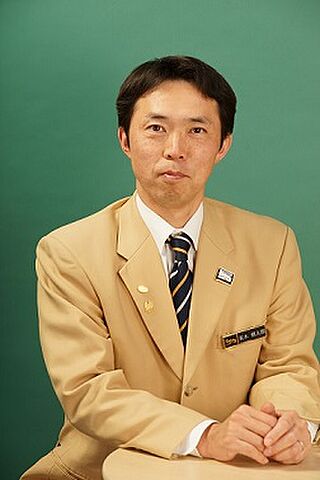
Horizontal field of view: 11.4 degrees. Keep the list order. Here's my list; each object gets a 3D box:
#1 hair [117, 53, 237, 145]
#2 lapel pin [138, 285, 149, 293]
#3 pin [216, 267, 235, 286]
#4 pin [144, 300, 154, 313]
[{"bbox_3d":[0.026,-0.206,2.510,0.184,0.165,0.205,4,0,3],"label":"hair"},{"bbox_3d":[-0.025,0.075,2.430,0.016,0.011,0.003,10,-14,3],"label":"lapel pin"},{"bbox_3d":[0.100,0.056,2.450,0.025,0.019,0.003,22,-19,-11],"label":"pin"},{"bbox_3d":[-0.017,0.101,2.430,0.014,0.018,0.003,3,-14,1],"label":"pin"}]

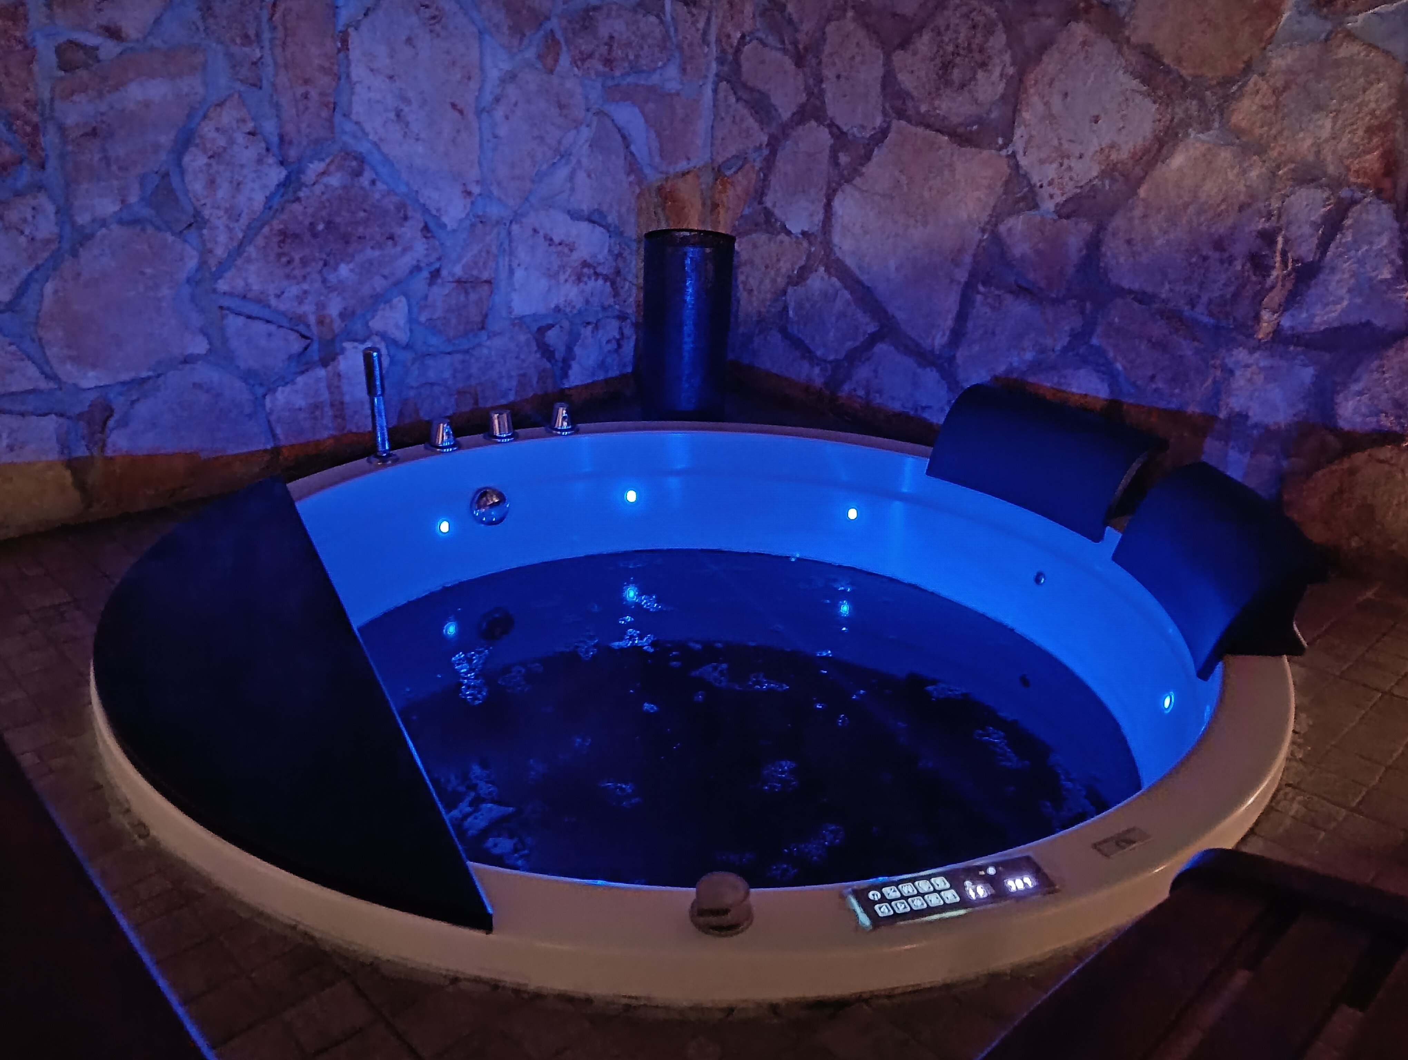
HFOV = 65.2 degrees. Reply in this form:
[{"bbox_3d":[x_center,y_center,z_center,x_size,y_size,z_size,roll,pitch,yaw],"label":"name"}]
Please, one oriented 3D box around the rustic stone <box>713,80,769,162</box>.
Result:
[{"bbox_3d":[0.123,-1.109,2.988,0.100,0.205,0.216,-17,28,-39],"label":"rustic stone"}]

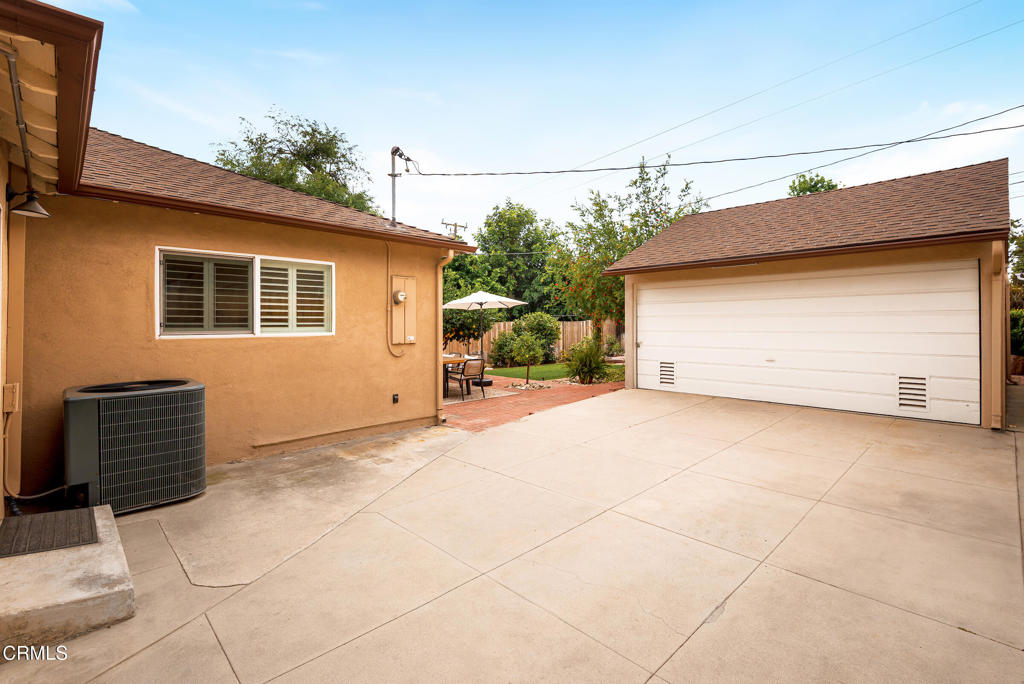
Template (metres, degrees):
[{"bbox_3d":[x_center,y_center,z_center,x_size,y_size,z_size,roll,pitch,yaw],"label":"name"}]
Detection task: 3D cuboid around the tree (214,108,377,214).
[{"bbox_3d":[-8.084,-3.921,17.000,6.351,9.596,6.351,0,2,0],"label":"tree"}]

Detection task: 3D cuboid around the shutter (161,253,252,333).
[{"bbox_3d":[-2.766,-0.429,4.169,0.700,0.700,0.050,-2,2,-45],"label":"shutter"}]

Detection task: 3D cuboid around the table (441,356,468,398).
[{"bbox_3d":[-1.607,0.727,9.733,0.850,0.730,1.550,-2,2,-45],"label":"table"}]

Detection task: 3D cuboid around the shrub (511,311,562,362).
[{"bbox_3d":[0.931,-0.142,17.300,1.824,1.957,1.824,0,2,0],"label":"shrub"}]

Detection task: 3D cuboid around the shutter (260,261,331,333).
[{"bbox_3d":[-2.218,-0.460,4.713,0.710,0.720,0.050,-2,2,-45],"label":"shutter"}]

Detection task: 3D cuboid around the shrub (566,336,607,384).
[{"bbox_3d":[1.844,0.431,11.118,1.000,1.140,1.000,0,2,9],"label":"shrub"}]

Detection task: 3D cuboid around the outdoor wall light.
[{"bbox_3d":[-3.397,-0.985,3.205,0.210,0.210,0.200,-2,2,-45],"label":"outdoor wall light"}]

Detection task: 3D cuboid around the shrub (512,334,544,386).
[{"bbox_3d":[0.376,0.406,11.050,0.801,1.250,0.801,0,2,0],"label":"shrub"}]

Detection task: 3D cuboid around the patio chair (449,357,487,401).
[{"bbox_3d":[-0.926,0.723,9.067,0.570,0.780,0.600,-2,2,-45],"label":"patio chair"}]

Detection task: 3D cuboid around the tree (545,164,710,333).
[{"bbox_3d":[3.957,-2.683,15.600,5.414,7.208,5.414,0,2,0],"label":"tree"}]

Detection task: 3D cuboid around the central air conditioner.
[{"bbox_3d":[-2.795,0.734,3.434,0.800,0.800,0.810,-2,2,-45],"label":"central air conditioner"}]

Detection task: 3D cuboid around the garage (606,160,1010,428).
[{"bbox_3d":[6.569,-1.157,10.051,7.467,4.217,5.723,-2,2,-45],"label":"garage"}]

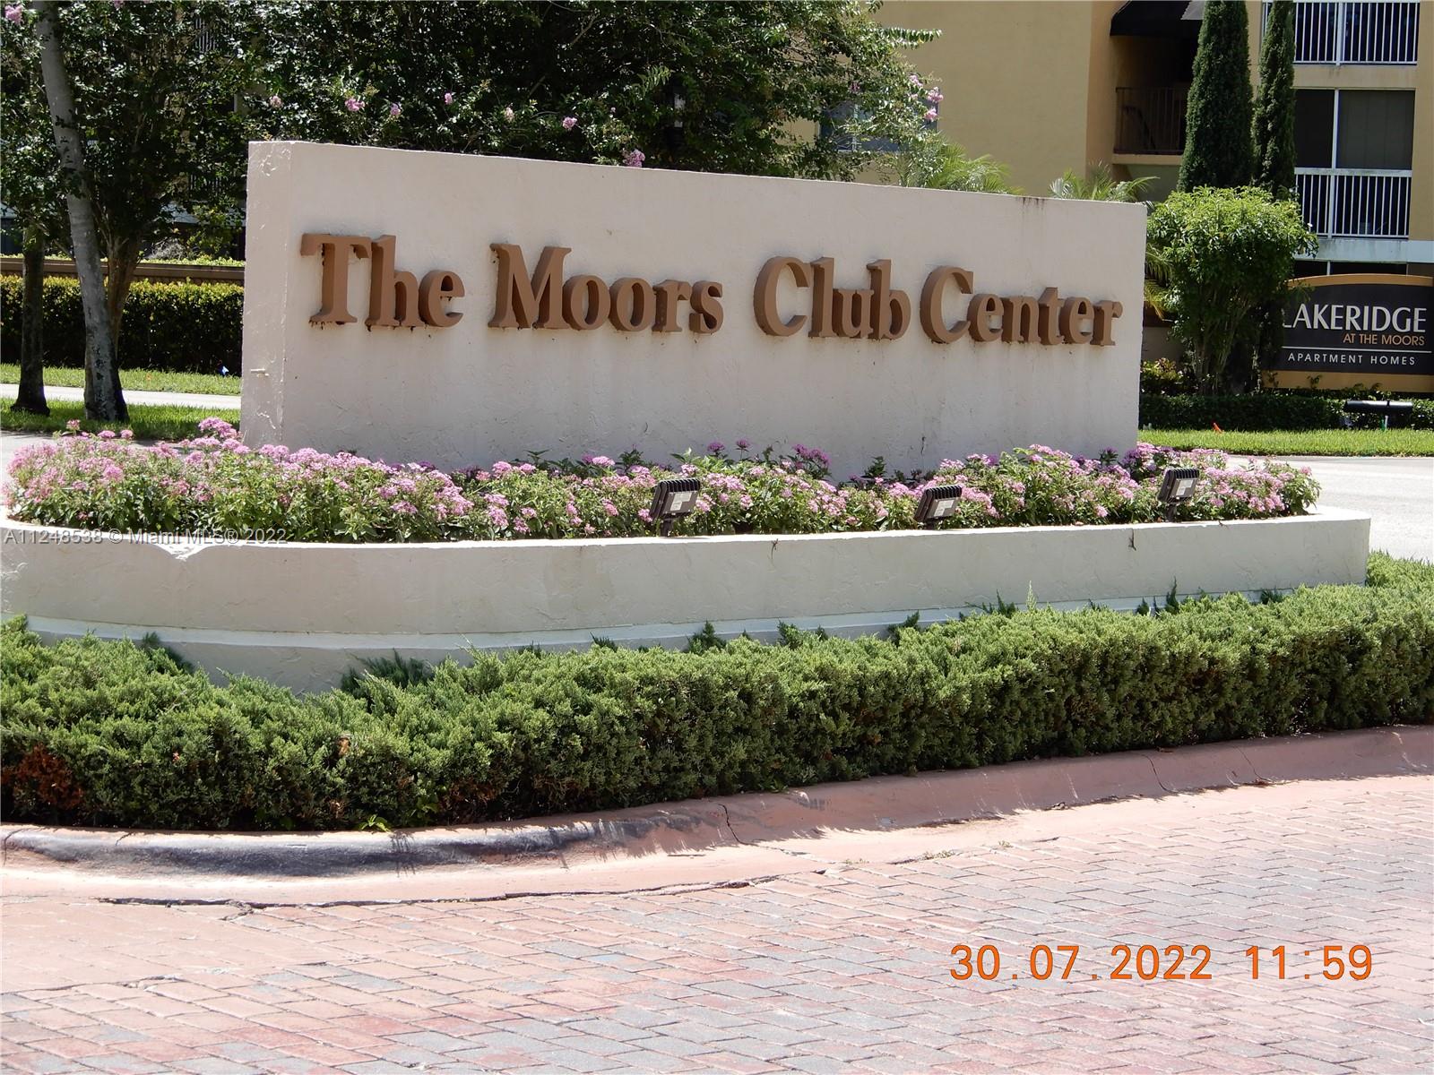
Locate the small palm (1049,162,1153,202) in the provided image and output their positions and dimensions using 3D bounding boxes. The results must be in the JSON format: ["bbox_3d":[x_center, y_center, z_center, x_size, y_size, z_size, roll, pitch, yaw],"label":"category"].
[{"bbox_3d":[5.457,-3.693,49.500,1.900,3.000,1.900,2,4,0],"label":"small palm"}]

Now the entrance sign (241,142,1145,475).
[{"bbox_3d":[0.128,-0.814,14.505,0.300,1.337,4.988,6,5,44],"label":"entrance sign"}]

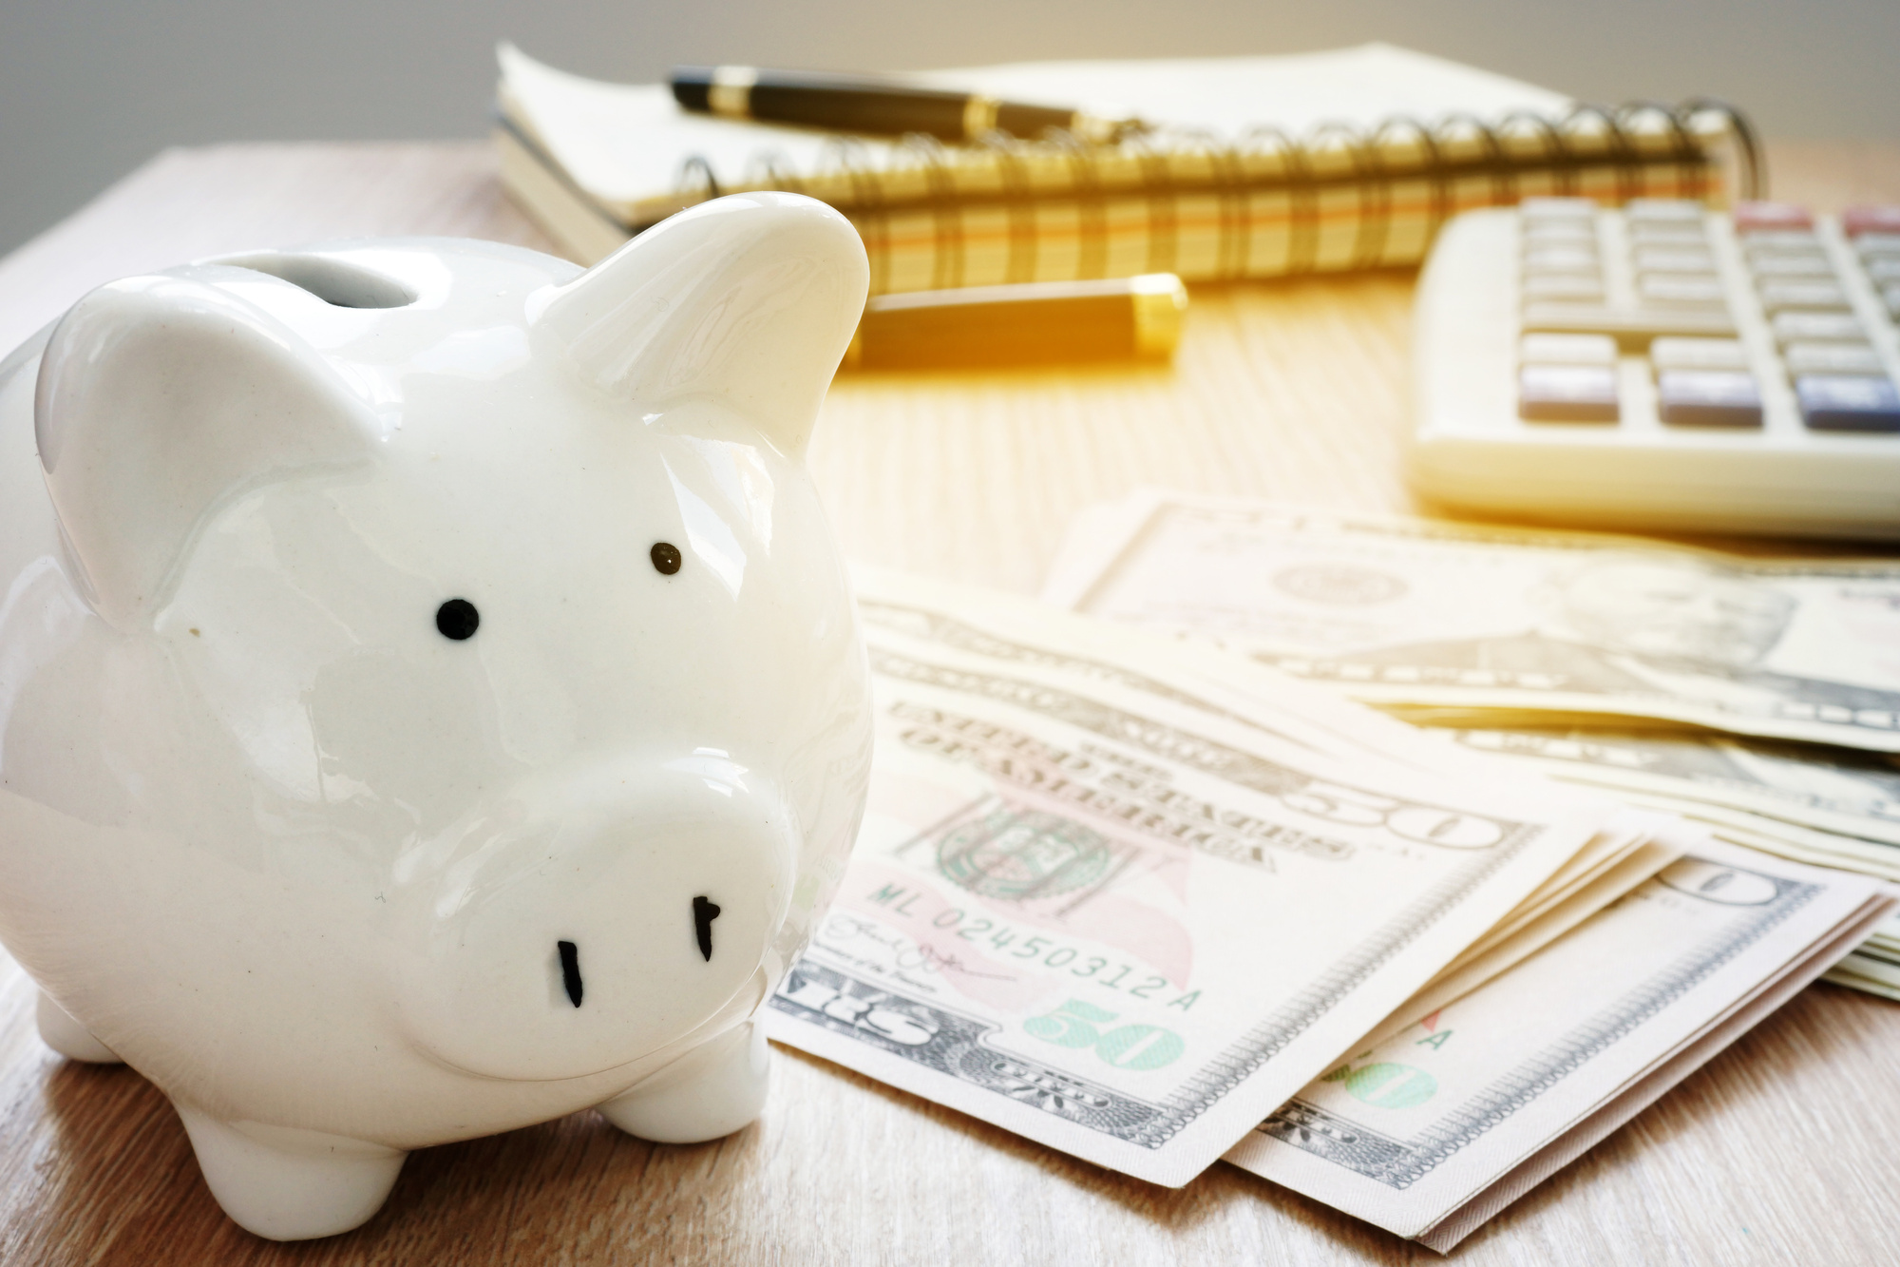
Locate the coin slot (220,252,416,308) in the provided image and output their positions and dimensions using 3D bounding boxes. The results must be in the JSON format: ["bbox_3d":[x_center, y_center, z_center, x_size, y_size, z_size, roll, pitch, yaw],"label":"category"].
[{"bbox_3d":[-0.047,-0.025,0.174,0.006,0.005,0.024,-16,27,-33],"label":"coin slot"}]

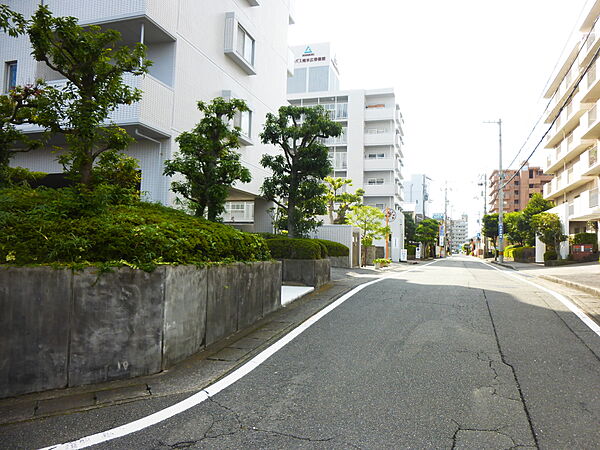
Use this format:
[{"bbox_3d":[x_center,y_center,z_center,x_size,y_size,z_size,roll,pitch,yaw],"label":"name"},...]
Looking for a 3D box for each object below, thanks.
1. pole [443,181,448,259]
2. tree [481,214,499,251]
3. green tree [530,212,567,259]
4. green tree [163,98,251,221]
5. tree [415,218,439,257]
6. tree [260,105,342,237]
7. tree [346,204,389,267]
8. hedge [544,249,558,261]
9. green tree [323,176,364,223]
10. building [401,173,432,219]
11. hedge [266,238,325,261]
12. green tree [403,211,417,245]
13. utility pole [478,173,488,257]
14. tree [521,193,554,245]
[{"bbox_3d":[19.543,-0.803,58.000,0.800,10.310,0.500,0,-4,22],"label":"pole"},{"bbox_3d":[16.573,0.995,37.500,1.600,4.100,1.600,0,-3,17],"label":"tree"},{"bbox_3d":[22.940,0.990,40.000,3.300,4.290,3.300,0,-3,18],"label":"green tree"},{"bbox_3d":[-2.374,-1.561,11.000,2.230,3.330,2.150,0,-3,17],"label":"green tree"},{"bbox_3d":[16.930,1.770,58.000,3.200,5.290,3.200,0,-3,18],"label":"tree"},{"bbox_3d":[0.052,-1.714,15.000,2.840,4.950,2.600,0,-3,17],"label":"tree"},{"bbox_3d":[4.790,0.790,30.500,3.100,4.330,3.100,0,-3,18],"label":"tree"},{"bbox_3d":[17.703,2.112,30.500,0.980,0.820,0.950,0,-3,17],"label":"hedge"},{"bbox_3d":[3.450,-0.430,36.000,3.700,7.190,3.700,0,-3,18],"label":"green tree"},{"bbox_3d":[28.950,-2.280,116.610,9.000,20.400,10.000,0,-3,18],"label":"building"},{"bbox_3d":[-0.254,0.831,14.700,2.100,0.740,2.300,0,-3,17],"label":"hedge"},{"bbox_3d":[14.020,1.280,56.000,2.600,6.310,2.600,0,-3,18],"label":"green tree"},{"bbox_3d":[22.568,-1.162,53.000,1.100,10.520,0.600,0,-4,22],"label":"utility pole"},{"bbox_3d":[26.310,0.240,48.000,3.900,7.670,3.900,0,-3,18],"label":"tree"}]

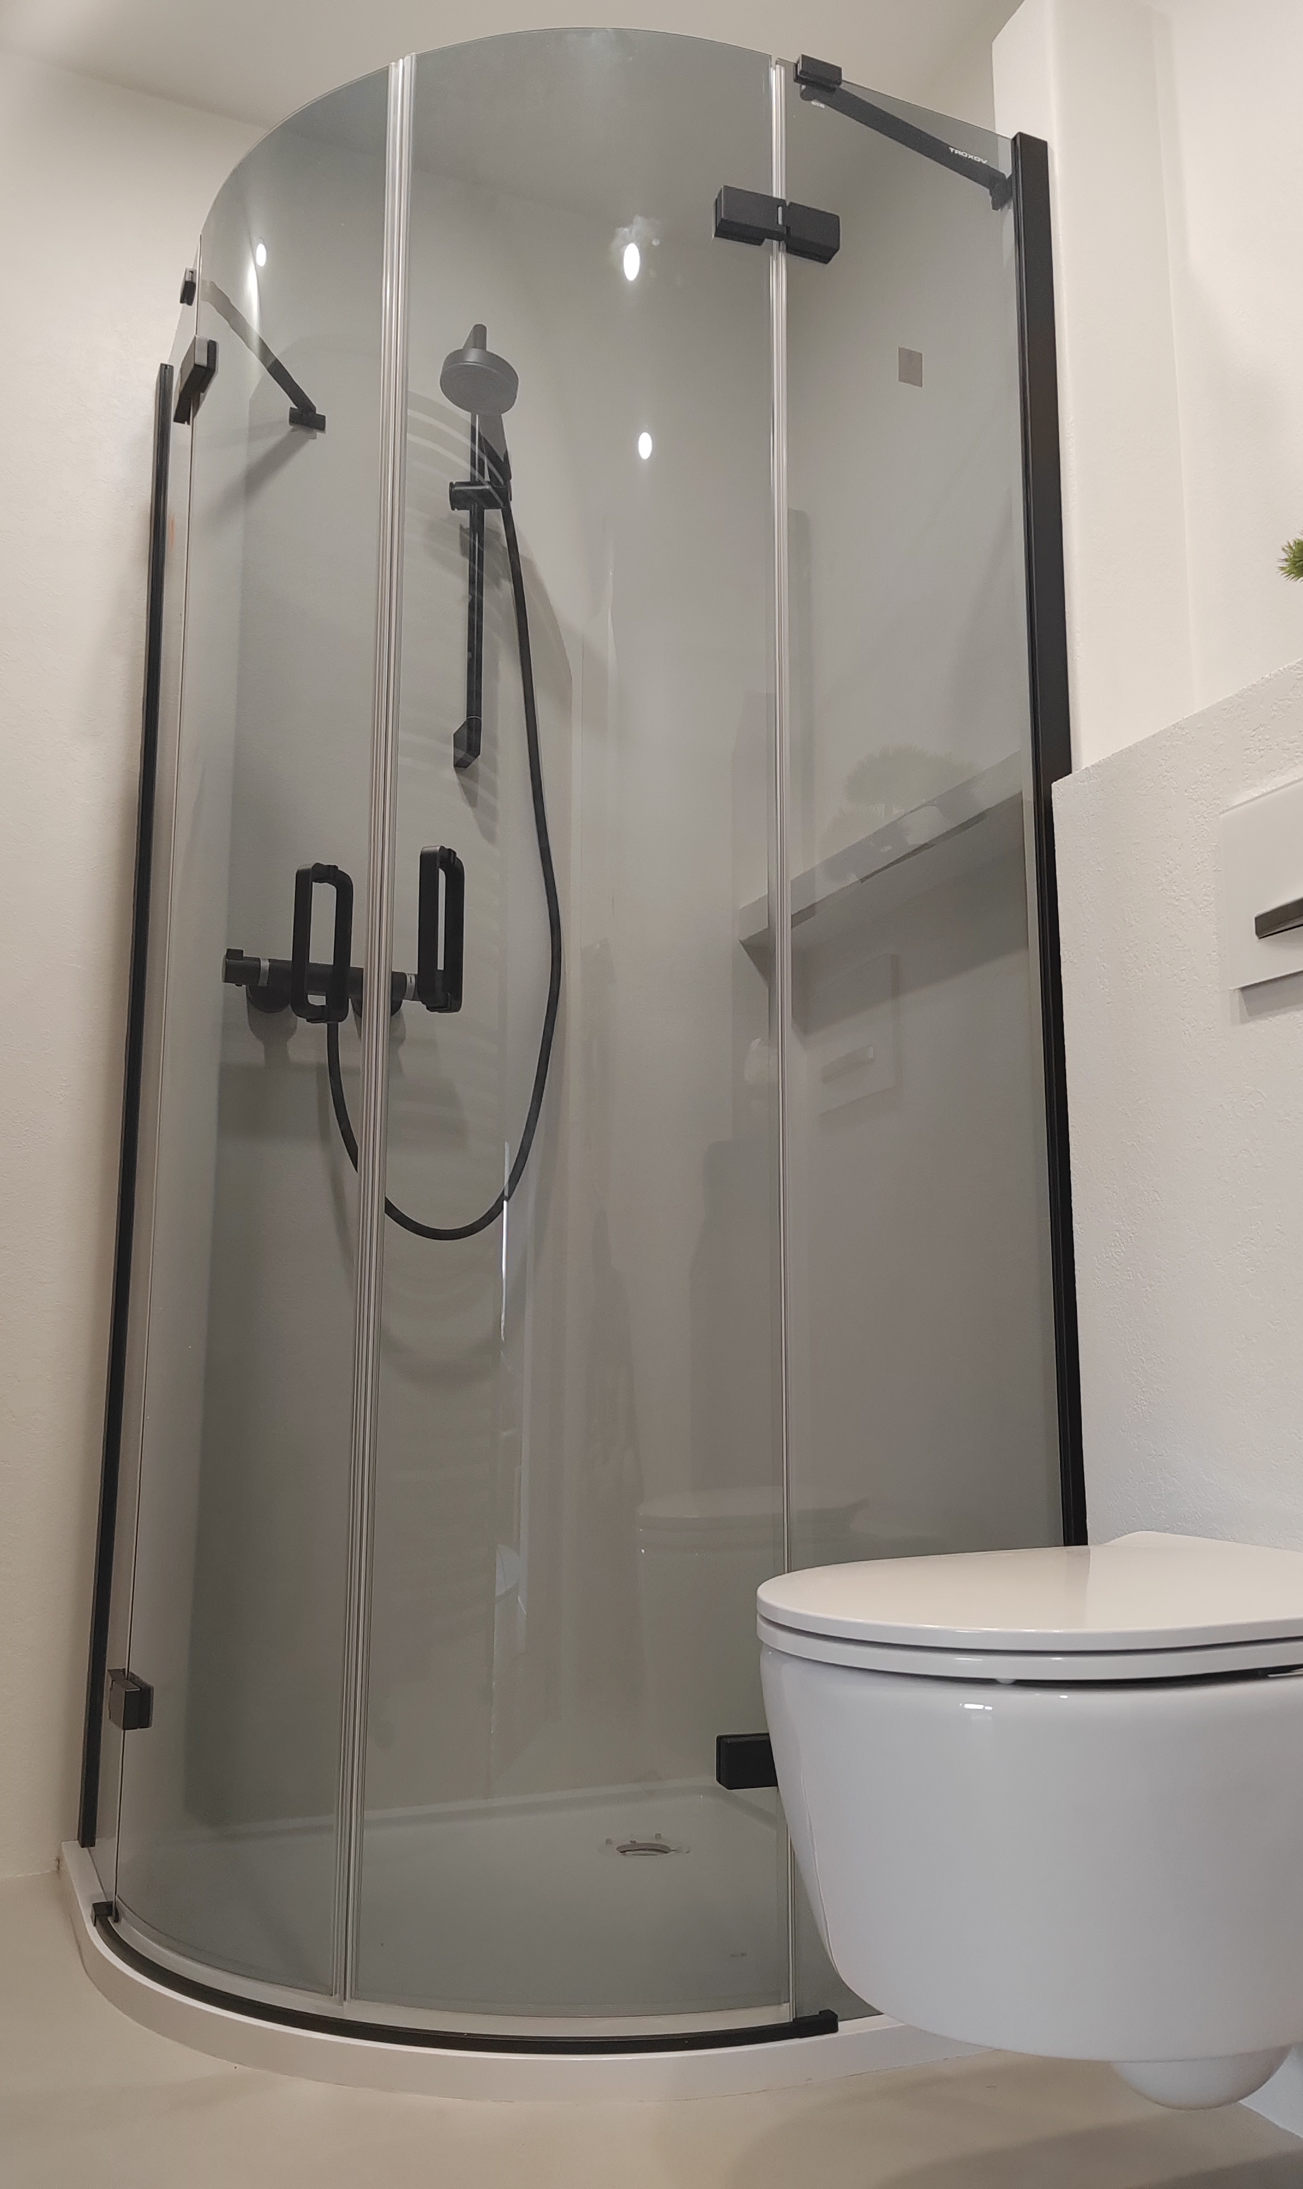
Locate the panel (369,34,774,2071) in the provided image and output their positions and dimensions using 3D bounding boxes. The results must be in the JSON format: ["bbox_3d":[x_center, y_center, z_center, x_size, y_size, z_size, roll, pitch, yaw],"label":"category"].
[{"bbox_3d":[-0.071,-0.151,1.645,0.397,1.935,0.044,0,-9,1],"label":"panel"}]

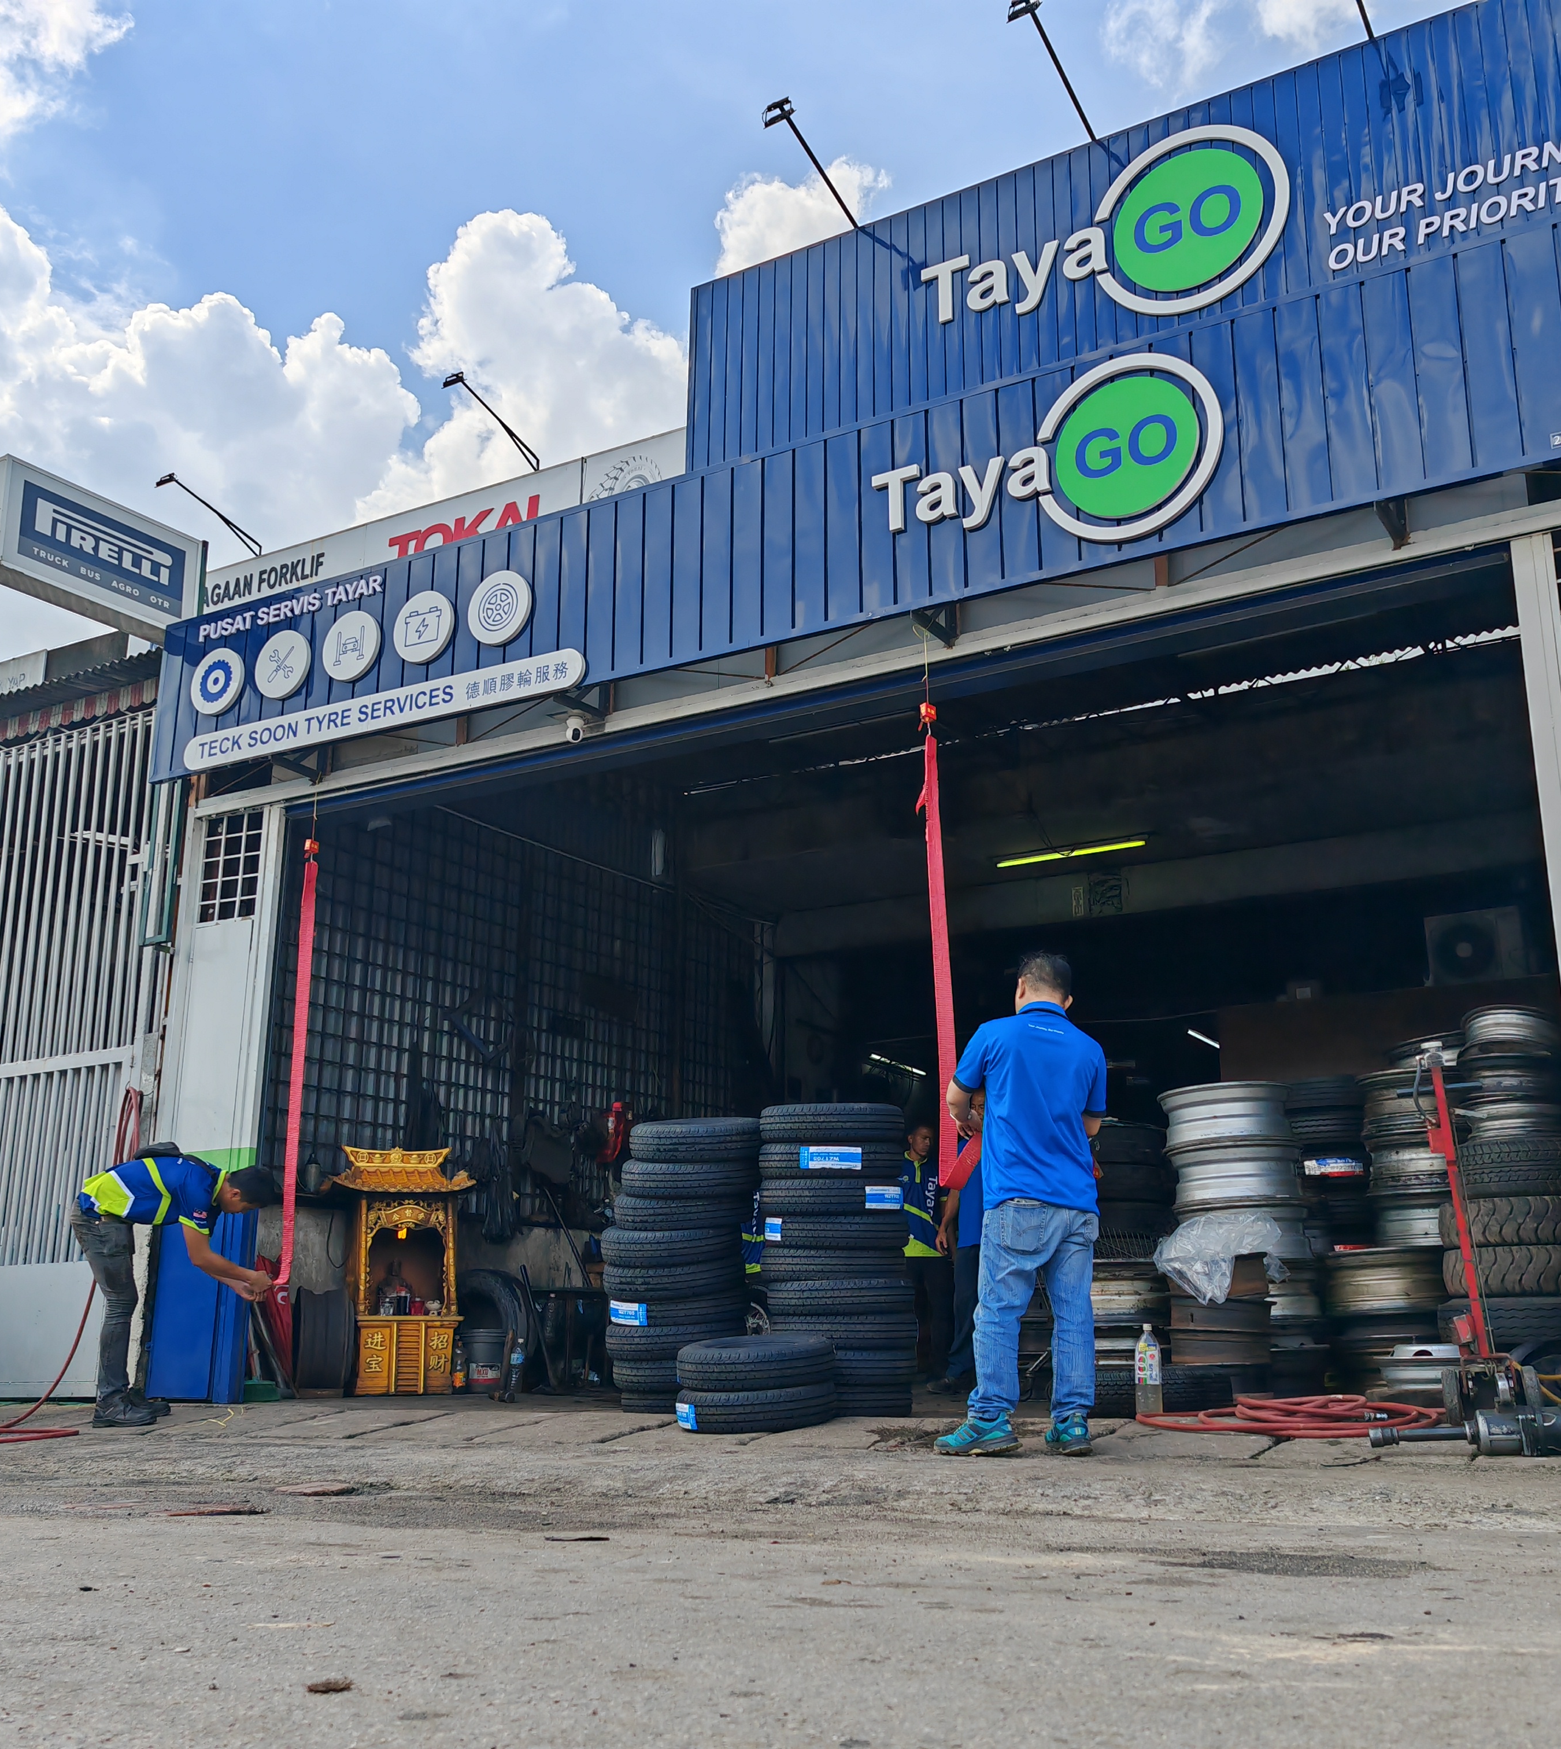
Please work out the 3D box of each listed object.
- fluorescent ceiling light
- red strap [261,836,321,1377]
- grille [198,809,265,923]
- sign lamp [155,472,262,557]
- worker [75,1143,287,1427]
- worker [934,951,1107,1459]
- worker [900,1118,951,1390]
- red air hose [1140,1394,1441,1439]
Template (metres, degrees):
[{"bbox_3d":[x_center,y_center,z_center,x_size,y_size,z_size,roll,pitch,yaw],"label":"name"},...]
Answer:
[{"bbox_3d":[2.260,-0.162,14.100,1.220,0.080,0.080,-9,-17,29],"label":"fluorescent ceiling light"},{"bbox_3d":[-2.519,1.160,9.486,0.180,2.811,0.150,-9,-17,30],"label":"red strap"},{"bbox_3d":[-3.216,-0.038,10.642,0.468,0.638,0.040,-9,-17,30],"label":"grille"},{"bbox_3d":[-3.150,-2.005,10.054,0.150,0.270,0.740,-9,-17,29],"label":"sign lamp"},{"bbox_3d":[-2.985,2.012,8.987,0.948,1.316,0.480,4,-15,-18],"label":"worker"},{"bbox_3d":[0.830,1.120,6.360,0.520,1.710,0.400,5,-16,-17],"label":"worker"},{"bbox_3d":[0.826,2.371,11.512,0.480,1.684,0.330,2,-15,-9],"label":"worker"},{"bbox_3d":[1.761,1.881,6.394,1.080,0.140,0.620,-9,-17,29],"label":"red air hose"}]

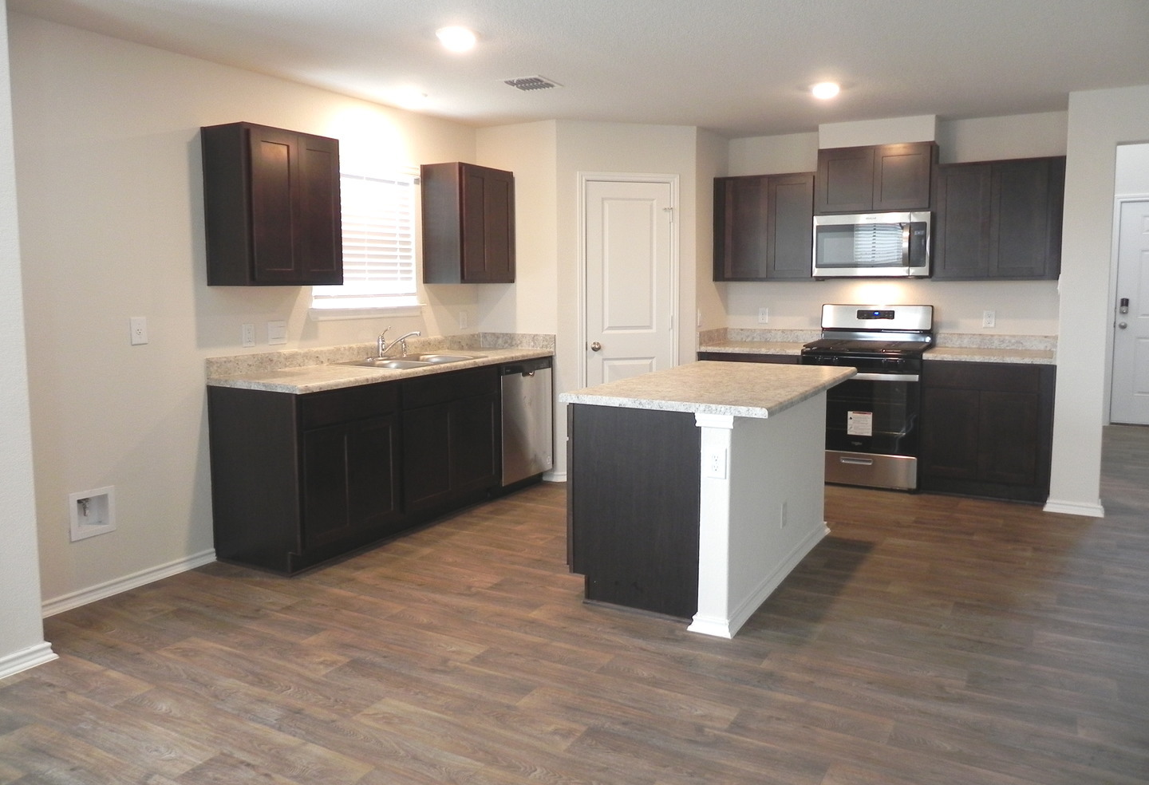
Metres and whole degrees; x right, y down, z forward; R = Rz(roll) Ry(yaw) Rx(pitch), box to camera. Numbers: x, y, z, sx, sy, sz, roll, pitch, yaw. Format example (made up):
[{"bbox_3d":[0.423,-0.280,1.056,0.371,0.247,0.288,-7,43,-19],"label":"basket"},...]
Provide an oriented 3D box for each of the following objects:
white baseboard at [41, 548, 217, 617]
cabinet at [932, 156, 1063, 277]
[{"bbox_3d":[-2.047,0.864,3.914,0.015,0.072,1.030,4,8,29],"label":"white baseboard"},{"bbox_3d":[2.755,-1.107,5.621,0.740,0.752,0.320,4,8,29],"label":"cabinet"}]

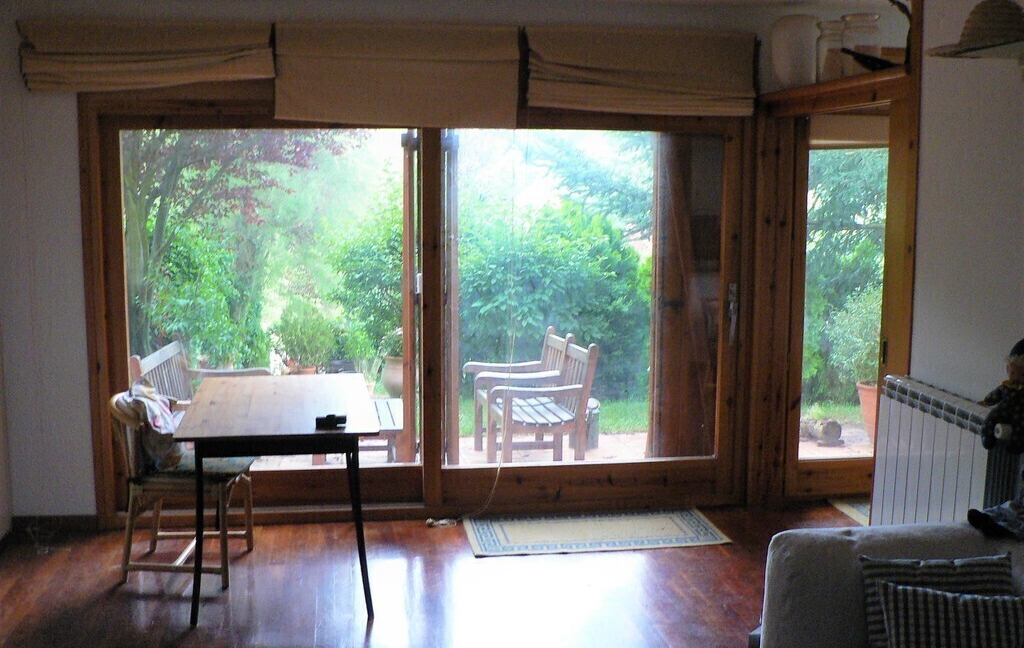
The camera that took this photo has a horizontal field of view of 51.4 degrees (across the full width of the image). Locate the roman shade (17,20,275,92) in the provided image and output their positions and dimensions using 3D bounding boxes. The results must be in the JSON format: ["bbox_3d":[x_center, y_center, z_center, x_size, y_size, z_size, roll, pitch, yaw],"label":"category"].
[{"bbox_3d":[-1.657,-1.220,4.890,1.119,0.317,0.100,-1,8,-7],"label":"roman shade"}]

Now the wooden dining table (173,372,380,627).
[{"bbox_3d":[-1.001,0.701,4.669,0.768,0.742,1.302,-1,8,-11],"label":"wooden dining table"}]

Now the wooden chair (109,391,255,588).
[{"bbox_3d":[-1.443,0.660,4.643,0.500,0.830,0.470,0,8,2],"label":"wooden chair"}]

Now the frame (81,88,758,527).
[{"bbox_3d":[-0.395,-0.089,5.308,3.260,2.140,0.130,-1,8,-7],"label":"frame"}]

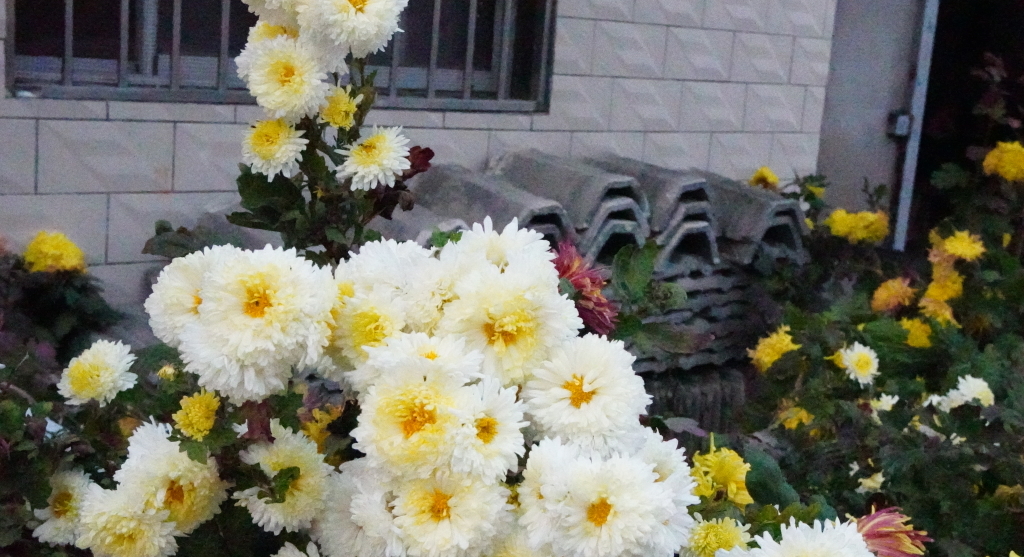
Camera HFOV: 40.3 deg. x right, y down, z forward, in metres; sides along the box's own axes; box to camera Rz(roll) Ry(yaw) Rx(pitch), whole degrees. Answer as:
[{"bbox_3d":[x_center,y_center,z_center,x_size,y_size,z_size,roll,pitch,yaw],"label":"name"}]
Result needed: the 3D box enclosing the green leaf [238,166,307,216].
[{"bbox_3d":[-0.204,-0.074,1.180,0.058,0.044,0.029,7,-16,14],"label":"green leaf"}]

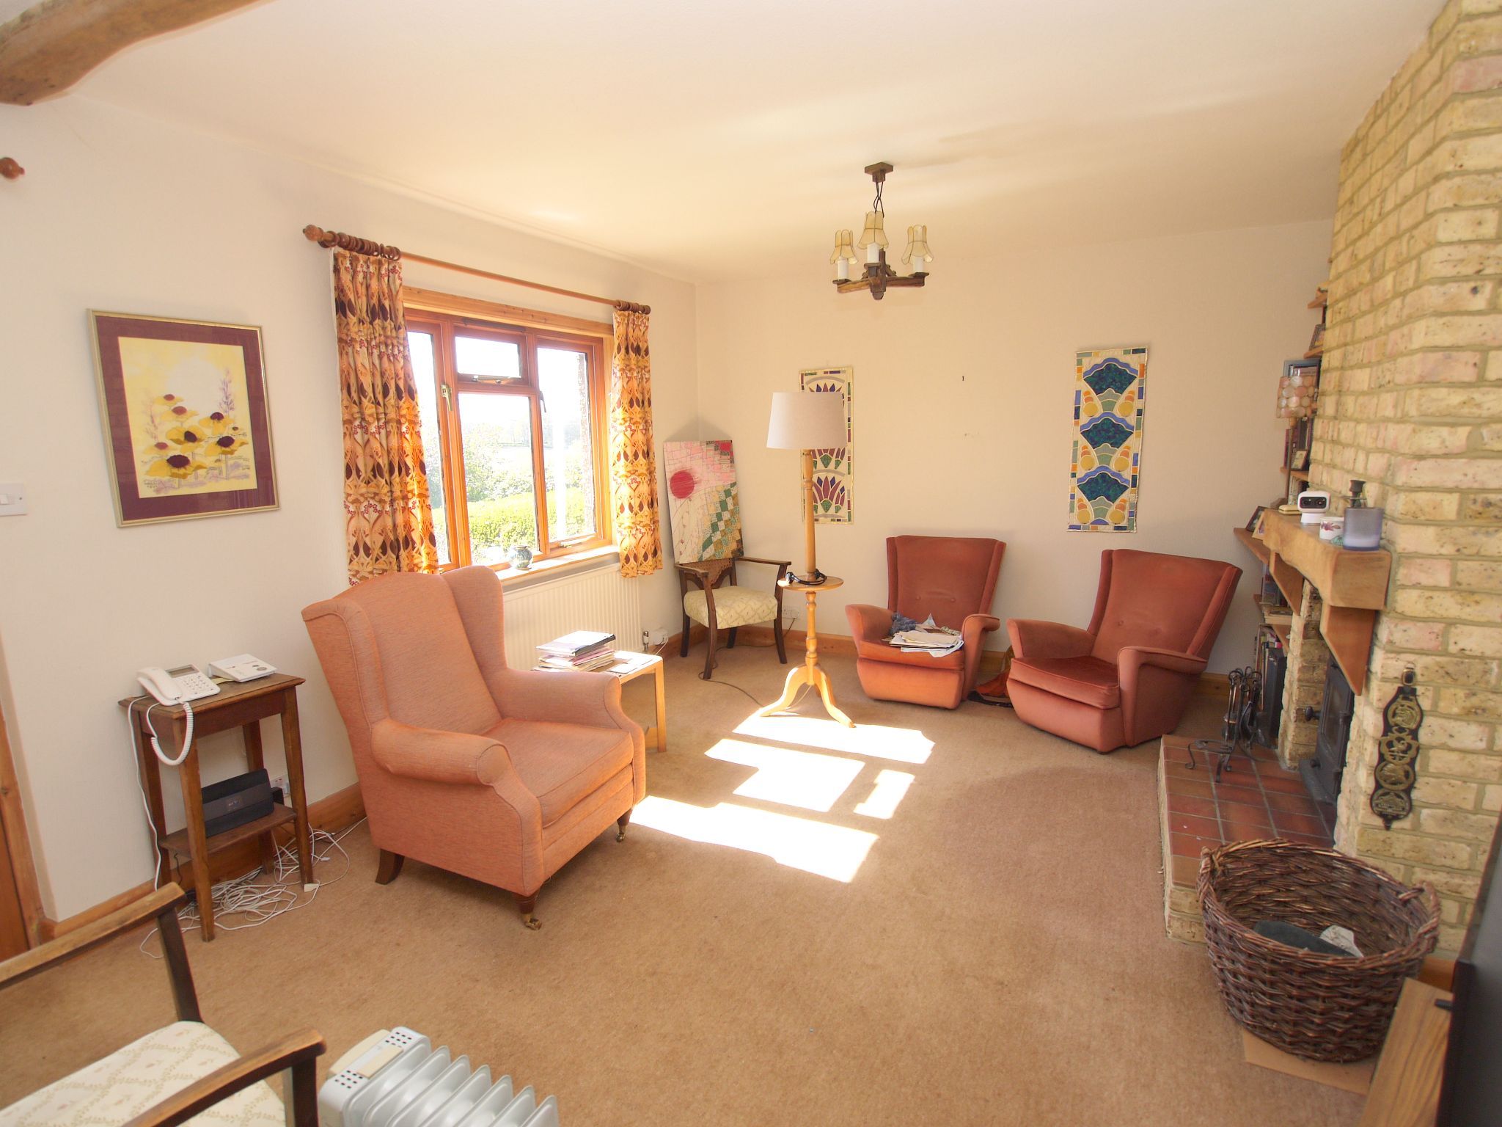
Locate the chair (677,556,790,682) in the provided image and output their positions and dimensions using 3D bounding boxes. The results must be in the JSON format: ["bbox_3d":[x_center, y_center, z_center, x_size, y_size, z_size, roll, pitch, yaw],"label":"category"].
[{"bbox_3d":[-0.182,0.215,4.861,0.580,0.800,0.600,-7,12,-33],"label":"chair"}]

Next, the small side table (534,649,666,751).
[{"bbox_3d":[-0.704,0.682,3.516,0.470,0.450,0.540,4,11,25],"label":"small side table"}]

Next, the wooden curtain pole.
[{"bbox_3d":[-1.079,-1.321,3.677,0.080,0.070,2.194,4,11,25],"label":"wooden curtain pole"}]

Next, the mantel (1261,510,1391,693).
[{"bbox_3d":[1.739,0.068,2.428,0.125,0.375,1.100,4,11,26],"label":"mantel"}]

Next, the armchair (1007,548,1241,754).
[{"bbox_3d":[1.796,0.396,3.901,0.860,0.810,0.760,-6,11,-29],"label":"armchair"}]

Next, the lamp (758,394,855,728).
[{"bbox_3d":[0.332,-0.031,4.016,0.475,1.655,0.460,4,11,25],"label":"lamp"}]

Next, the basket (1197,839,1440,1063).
[{"bbox_3d":[1.397,0.972,1.969,0.520,0.350,0.510,4,11,25],"label":"basket"}]

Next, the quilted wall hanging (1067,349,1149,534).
[{"bbox_3d":[1.969,-0.677,4.323,0.352,1.010,0.020,4,11,25],"label":"quilted wall hanging"}]

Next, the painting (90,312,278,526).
[{"bbox_3d":[-1.715,-0.438,2.394,0.030,0.600,0.472,4,11,26],"label":"painting"}]

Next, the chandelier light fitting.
[{"bbox_3d":[0.457,-1.179,2.785,0.340,0.455,0.330,1,10,9],"label":"chandelier light fitting"}]

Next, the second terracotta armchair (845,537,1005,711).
[{"bbox_3d":[0.955,0.299,4.234,0.740,0.840,0.730,5,11,28],"label":"second terracotta armchair"}]

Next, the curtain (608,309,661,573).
[{"bbox_3d":[-0.675,-0.694,4.615,0.120,1.478,0.469,4,11,25],"label":"curtain"}]

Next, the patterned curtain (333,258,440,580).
[{"bbox_3d":[-1.362,-0.411,2.968,0.120,1.420,0.360,4,11,26],"label":"patterned curtain"}]

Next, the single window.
[{"bbox_3d":[-1.204,-0.558,3.786,0.090,1.190,1.720,4,11,26],"label":"single window"}]

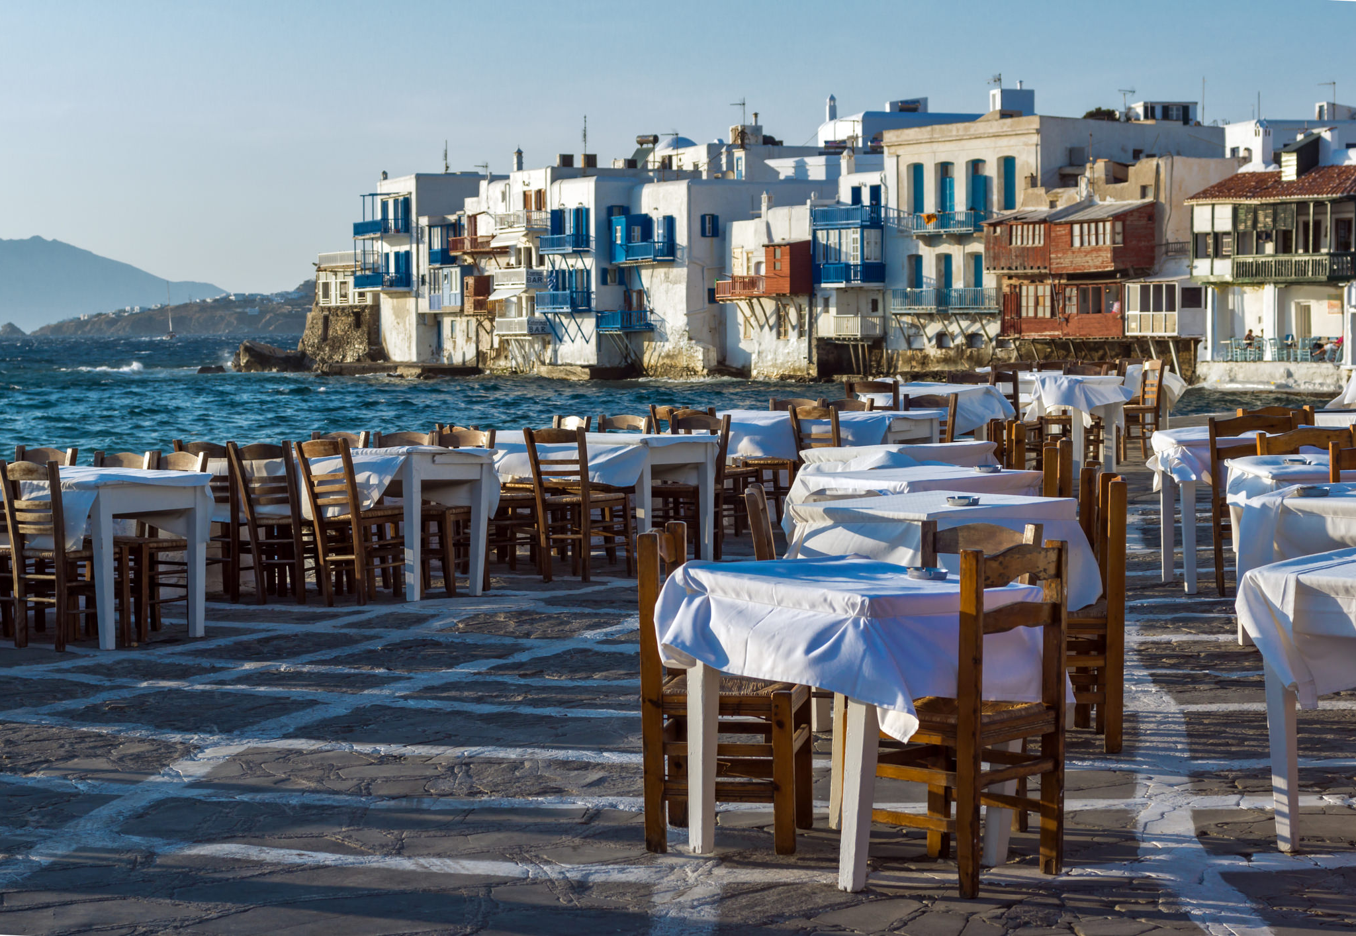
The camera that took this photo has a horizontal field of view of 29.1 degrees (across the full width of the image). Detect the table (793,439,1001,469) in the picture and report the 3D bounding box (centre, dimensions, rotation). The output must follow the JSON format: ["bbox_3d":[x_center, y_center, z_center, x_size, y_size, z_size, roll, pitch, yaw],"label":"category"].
[{"bbox_3d":[1.100,0.258,13.000,0.740,0.760,0.780,-2,4,-39],"label":"table"}]

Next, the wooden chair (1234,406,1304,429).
[{"bbox_3d":[3.350,0.098,14.650,0.430,0.870,0.450,-1,3,-12],"label":"wooden chair"}]

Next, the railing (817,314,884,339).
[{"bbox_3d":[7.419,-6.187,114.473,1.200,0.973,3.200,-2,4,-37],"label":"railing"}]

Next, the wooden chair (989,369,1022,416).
[{"bbox_3d":[2.640,-0.322,20.100,0.450,0.860,0.420,-2,4,-37],"label":"wooden chair"}]

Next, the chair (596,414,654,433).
[{"bbox_3d":[-0.440,0.112,15.896,0.420,0.865,0.450,2,4,39],"label":"chair"}]

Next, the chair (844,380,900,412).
[{"bbox_3d":[1.450,-0.186,18.700,0.420,0.860,0.450,1,3,24],"label":"chair"}]

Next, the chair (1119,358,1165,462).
[{"bbox_3d":[3.910,-0.492,22.200,0.410,0.870,0.420,-1,3,-10],"label":"chair"}]

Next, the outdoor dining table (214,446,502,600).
[{"bbox_3d":[-1.765,0.293,14.214,1.420,0.780,0.720,2,4,35],"label":"outdoor dining table"}]

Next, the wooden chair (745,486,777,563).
[{"bbox_3d":[0.475,0.485,9.418,0.480,0.840,0.420,0,3,6],"label":"wooden chair"}]

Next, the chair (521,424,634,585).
[{"bbox_3d":[-0.550,0.193,14.759,0.420,0.865,0.460,3,4,42],"label":"chair"}]

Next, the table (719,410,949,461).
[{"bbox_3d":[1.003,0.019,17.080,1.300,0.770,0.720,2,4,33],"label":"table"}]

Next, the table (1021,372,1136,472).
[{"bbox_3d":[3.170,-0.329,20.500,0.680,0.760,0.660,-3,4,-40],"label":"table"}]

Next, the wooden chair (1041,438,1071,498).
[{"bbox_3d":[1.360,0.340,10.550,0.440,0.870,0.430,0,3,6],"label":"wooden chair"}]

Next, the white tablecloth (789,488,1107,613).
[{"bbox_3d":[0.875,0.491,8.917,0.750,0.750,0.750,-3,4,-42],"label":"white tablecloth"}]

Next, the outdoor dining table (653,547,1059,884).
[{"bbox_3d":[0.465,0.670,7.060,0.720,0.760,0.780,-2,4,-39],"label":"outdoor dining table"}]

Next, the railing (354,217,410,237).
[{"bbox_3d":[-18.770,-15.336,165.432,1.900,0.950,5.600,-1,3,-24],"label":"railing"}]

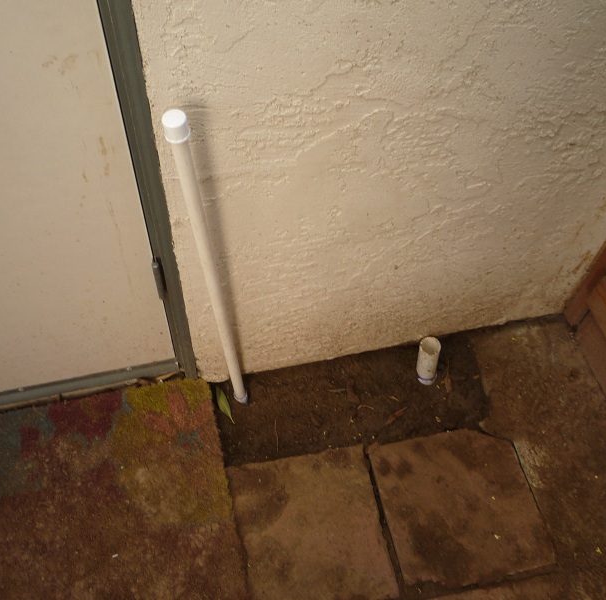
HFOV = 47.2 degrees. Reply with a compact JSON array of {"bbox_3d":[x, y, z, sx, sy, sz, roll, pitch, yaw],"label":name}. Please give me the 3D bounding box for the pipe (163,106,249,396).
[{"bbox_3d":[-0.142,-0.001,1.143,0.030,0.795,0.030,-12,58,-6],"label":"pipe"}]

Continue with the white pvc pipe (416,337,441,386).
[{"bbox_3d":[0.264,0.130,1.459,0.044,0.138,0.044,-2,57,3],"label":"white pvc pipe"}]

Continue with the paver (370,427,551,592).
[{"bbox_3d":[0.301,0.401,1.361,0.292,0.045,0.281,-7,57,-8],"label":"paver"}]

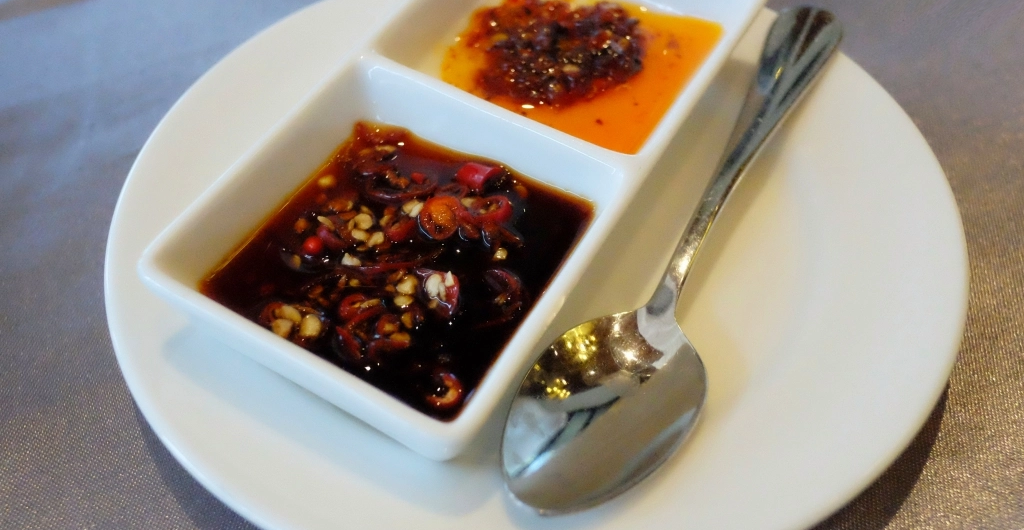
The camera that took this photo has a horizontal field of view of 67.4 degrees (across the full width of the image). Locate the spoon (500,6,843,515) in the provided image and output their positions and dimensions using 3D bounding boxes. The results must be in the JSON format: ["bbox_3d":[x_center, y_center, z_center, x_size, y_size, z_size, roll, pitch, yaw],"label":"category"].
[{"bbox_3d":[0.042,-0.012,0.157,0.030,0.017,0.145,23,58,19],"label":"spoon"}]

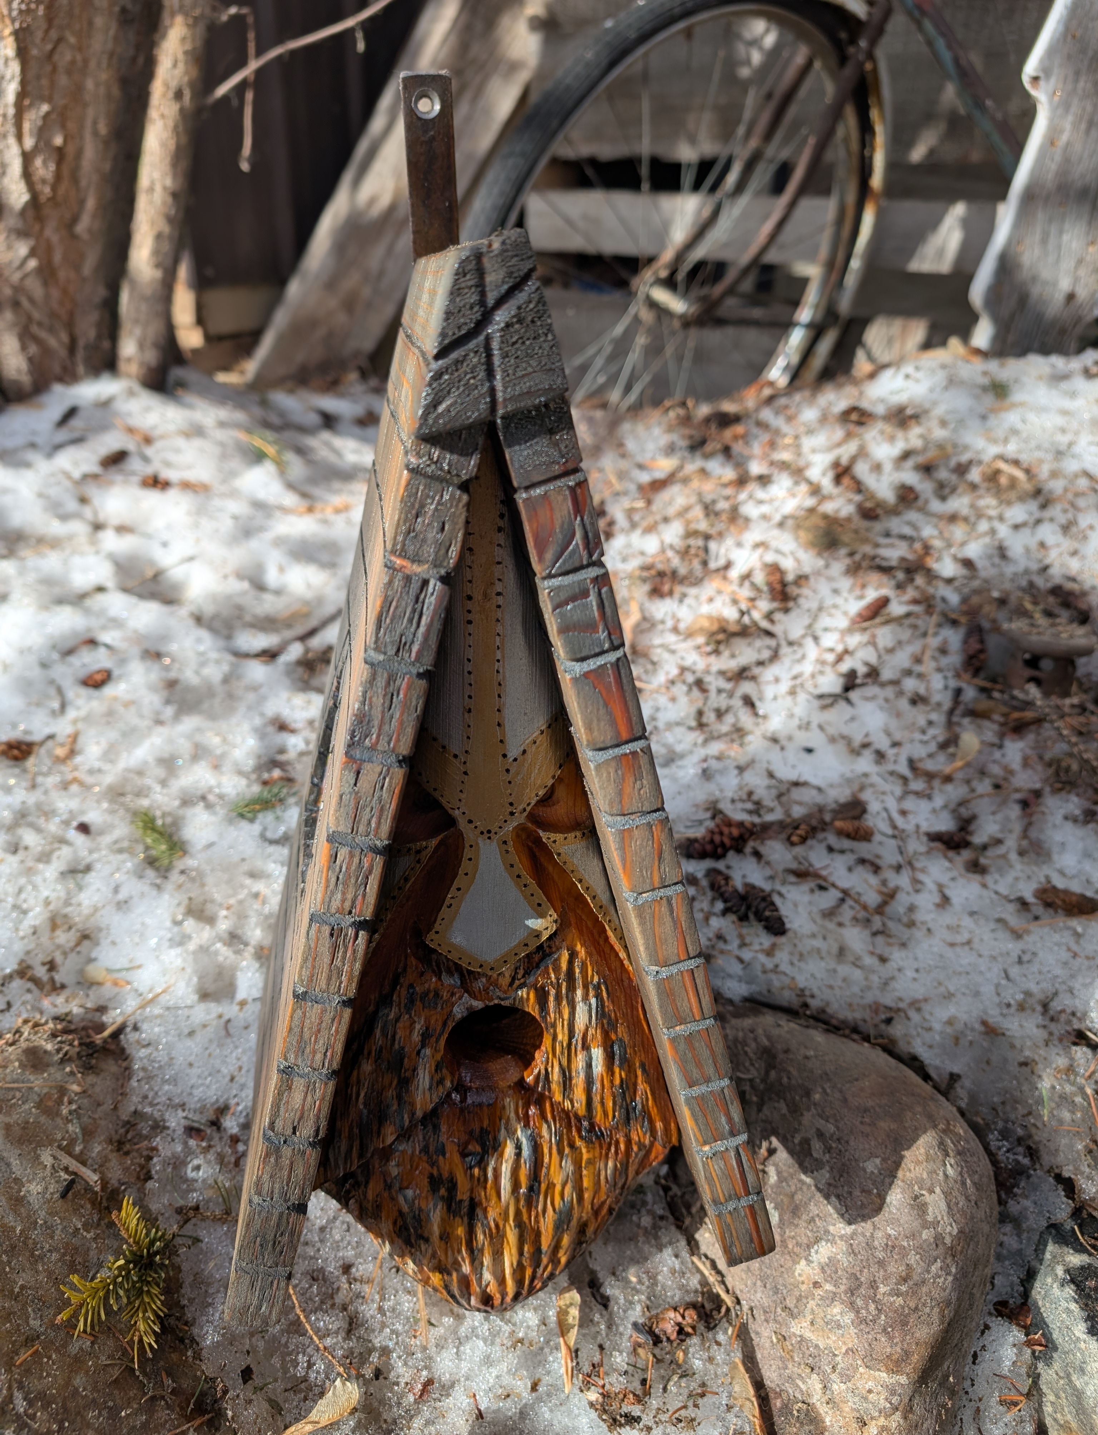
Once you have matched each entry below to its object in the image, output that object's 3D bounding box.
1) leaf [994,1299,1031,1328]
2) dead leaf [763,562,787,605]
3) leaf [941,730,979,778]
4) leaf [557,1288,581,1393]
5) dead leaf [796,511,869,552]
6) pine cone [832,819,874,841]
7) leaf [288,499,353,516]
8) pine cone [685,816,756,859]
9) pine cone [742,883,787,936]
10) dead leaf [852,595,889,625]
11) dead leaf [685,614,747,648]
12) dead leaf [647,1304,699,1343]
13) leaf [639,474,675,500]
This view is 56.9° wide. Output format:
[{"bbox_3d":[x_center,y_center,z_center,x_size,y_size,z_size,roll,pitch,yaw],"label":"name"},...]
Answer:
[{"bbox_3d":[0.188,0.242,0.410,0.015,0.005,0.008,20,33,32],"label":"leaf"},{"bbox_3d":[0.187,-0.112,0.840,0.016,0.015,0.055,4,34,5],"label":"dead leaf"},{"bbox_3d":[0.238,0.020,0.585,0.017,0.014,0.040,24,38,33],"label":"leaf"},{"bbox_3d":[0.007,0.239,0.390,0.009,0.004,0.041,1,28,1],"label":"leaf"},{"bbox_3d":[0.246,-0.163,0.885,0.057,0.020,0.048,0,31,0],"label":"dead leaf"},{"bbox_3d":[0.185,0.068,0.615,0.025,0.009,0.010,19,35,27],"label":"pine cone"},{"bbox_3d":[-0.210,-0.194,0.935,0.058,0.010,0.018,-4,31,-7],"label":"leaf"},{"bbox_3d":[0.086,0.060,0.510,0.040,0.019,0.021,-11,33,-19],"label":"pine cone"},{"bbox_3d":[0.120,0.106,0.565,0.013,0.013,0.038,-10,33,-17],"label":"pine cone"},{"bbox_3d":[0.258,-0.086,0.810,0.012,0.011,0.045,27,42,33],"label":"dead leaf"},{"bbox_3d":[0.129,-0.067,0.785,0.045,0.016,0.026,10,35,13],"label":"dead leaf"},{"bbox_3d":[0.048,0.237,0.395,0.019,0.007,0.011,-13,31,-25],"label":"dead leaf"},{"bbox_3d":[0.104,-0.221,0.970,0.022,0.014,0.042,24,38,33],"label":"leaf"}]

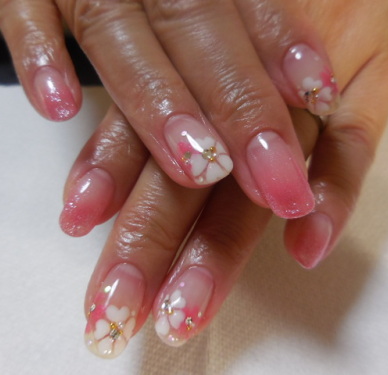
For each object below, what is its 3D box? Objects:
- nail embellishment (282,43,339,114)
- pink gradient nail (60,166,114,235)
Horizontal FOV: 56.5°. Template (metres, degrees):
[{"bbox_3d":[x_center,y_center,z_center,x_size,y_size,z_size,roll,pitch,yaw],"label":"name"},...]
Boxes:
[{"bbox_3d":[0.033,-0.030,0.102,0.011,0.005,0.022,-13,82,-15],"label":"nail embellishment"},{"bbox_3d":[-0.029,0.004,0.099,0.011,0.005,0.019,13,82,20],"label":"pink gradient nail"}]

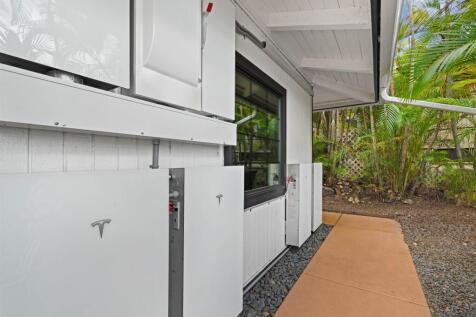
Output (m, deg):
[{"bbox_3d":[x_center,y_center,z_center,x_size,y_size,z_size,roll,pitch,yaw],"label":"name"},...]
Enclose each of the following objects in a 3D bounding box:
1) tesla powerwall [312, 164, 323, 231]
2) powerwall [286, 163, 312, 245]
[{"bbox_3d":[1.310,0.638,3.687,0.180,1.103,0.607,0,0,34],"label":"tesla powerwall"},{"bbox_3d":[0.909,0.633,3.093,0.180,1.103,0.607,0,0,34],"label":"powerwall"}]

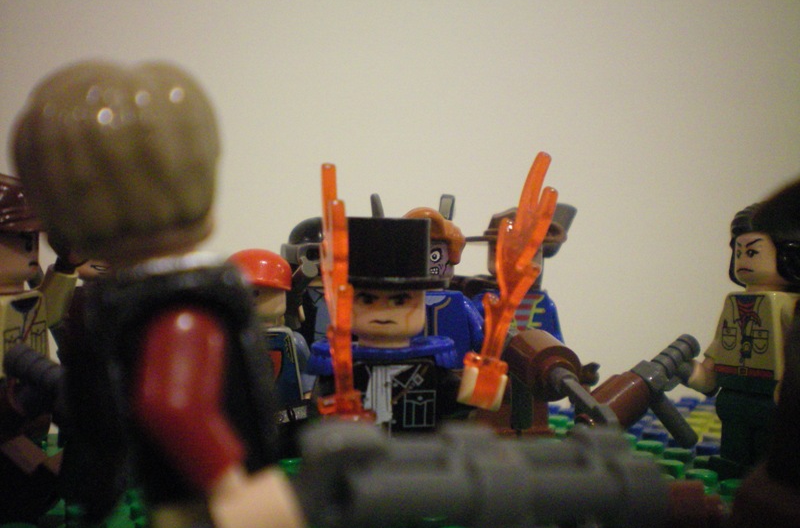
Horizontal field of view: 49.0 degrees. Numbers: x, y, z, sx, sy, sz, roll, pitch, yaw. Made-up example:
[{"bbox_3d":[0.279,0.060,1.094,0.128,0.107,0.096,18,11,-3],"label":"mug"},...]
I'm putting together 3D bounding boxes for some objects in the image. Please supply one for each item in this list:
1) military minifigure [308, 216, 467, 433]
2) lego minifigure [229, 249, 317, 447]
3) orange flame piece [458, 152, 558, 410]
[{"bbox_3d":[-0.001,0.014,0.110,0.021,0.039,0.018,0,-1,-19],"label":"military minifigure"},{"bbox_3d":[-0.024,0.016,0.150,0.021,0.037,0.013,0,-1,-20],"label":"lego minifigure"},{"bbox_3d":[0.013,0.002,0.103,0.007,0.030,0.004,13,-1,-11],"label":"orange flame piece"}]

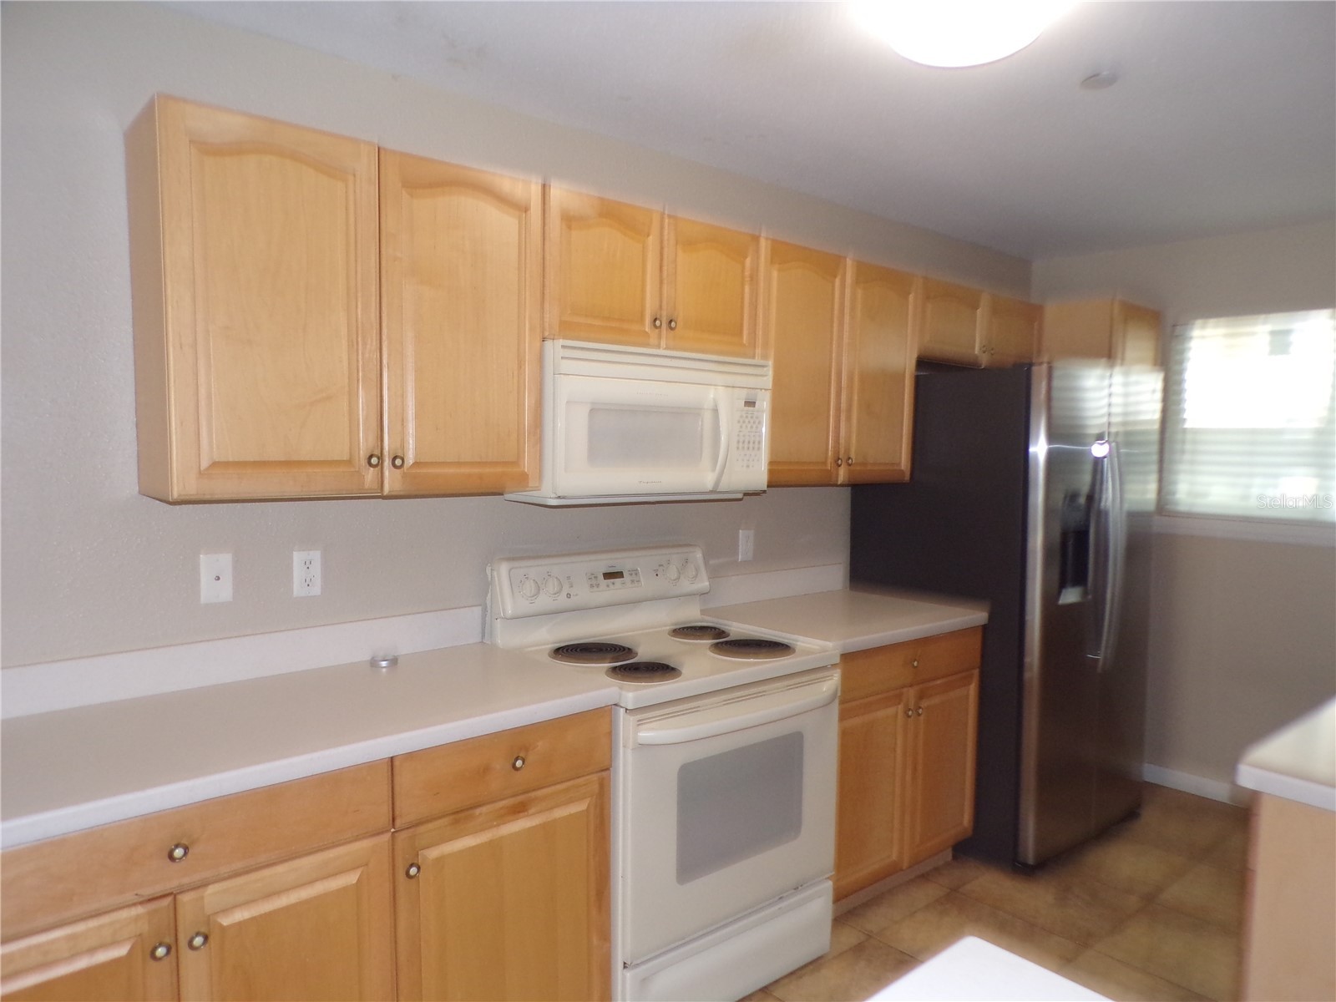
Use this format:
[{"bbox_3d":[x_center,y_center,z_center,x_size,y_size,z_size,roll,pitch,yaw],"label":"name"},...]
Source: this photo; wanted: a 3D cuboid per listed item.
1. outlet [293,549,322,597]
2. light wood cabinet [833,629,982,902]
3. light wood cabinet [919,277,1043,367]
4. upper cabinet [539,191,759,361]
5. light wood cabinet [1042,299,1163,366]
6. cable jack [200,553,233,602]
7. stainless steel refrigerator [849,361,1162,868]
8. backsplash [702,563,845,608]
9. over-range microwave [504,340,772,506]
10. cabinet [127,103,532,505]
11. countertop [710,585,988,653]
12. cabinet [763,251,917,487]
[{"bbox_3d":[-0.871,0.178,2.243,0.067,0.117,0.008,-2,5,-42],"label":"outlet"},{"bbox_3d":[0.561,0.830,3.171,0.824,0.817,0.610,-2,5,-42],"label":"light wood cabinet"},{"bbox_3d":[1.158,-0.695,3.788,0.962,0.301,0.311,-2,5,-42],"label":"light wood cabinet"},{"bbox_3d":[-0.116,-0.609,2.653,0.773,0.371,0.311,-2,5,-42],"label":"upper cabinet"},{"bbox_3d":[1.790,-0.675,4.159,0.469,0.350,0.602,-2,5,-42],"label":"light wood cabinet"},{"bbox_3d":[-1.024,0.176,2.105,0.070,0.118,0.008,-2,5,-42],"label":"cable jack"},{"bbox_3d":[1.329,0.389,3.644,0.918,1.752,0.819,-2,5,-42],"label":"stainless steel refrigerator"},{"bbox_3d":[0.376,0.312,3.362,0.824,0.104,0.020,-2,5,-42],"label":"backsplash"},{"bbox_3d":[-0.100,-0.215,2.652,0.770,0.406,0.380,-2,5,-42],"label":"over-range microwave"},{"bbox_3d":[-0.724,-0.394,2.125,0.845,0.754,0.311,-2,5,-42],"label":"cabinet"},{"bbox_3d":[0.584,0.402,3.151,0.876,0.041,0.622,-2,5,-42],"label":"countertop"},{"bbox_3d":[0.482,-0.442,3.202,0.841,0.754,0.311,-2,5,-42],"label":"cabinet"}]

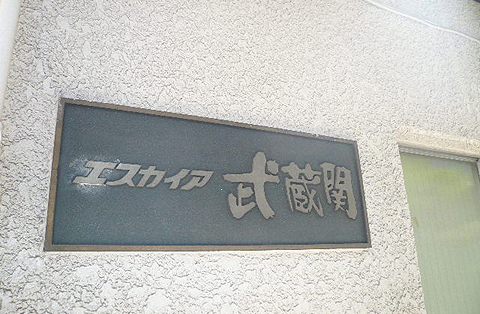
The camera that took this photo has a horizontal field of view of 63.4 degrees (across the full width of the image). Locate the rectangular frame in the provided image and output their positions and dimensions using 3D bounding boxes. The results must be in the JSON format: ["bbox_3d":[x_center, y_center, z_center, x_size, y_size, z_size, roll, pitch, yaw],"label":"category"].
[{"bbox_3d":[-0.015,0.086,1.210,1.030,0.396,0.030,6,-19,-26],"label":"rectangular frame"}]

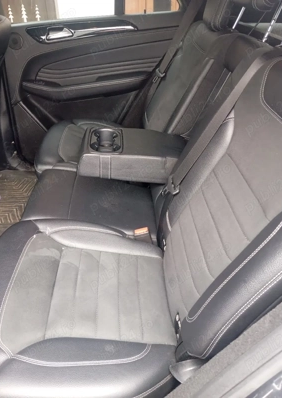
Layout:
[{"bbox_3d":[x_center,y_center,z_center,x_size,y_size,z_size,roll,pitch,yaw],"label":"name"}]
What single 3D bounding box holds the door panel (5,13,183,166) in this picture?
[{"bbox_3d":[-0.231,-0.495,1.595,0.840,0.700,0.130,-1,33,-2],"label":"door panel"}]

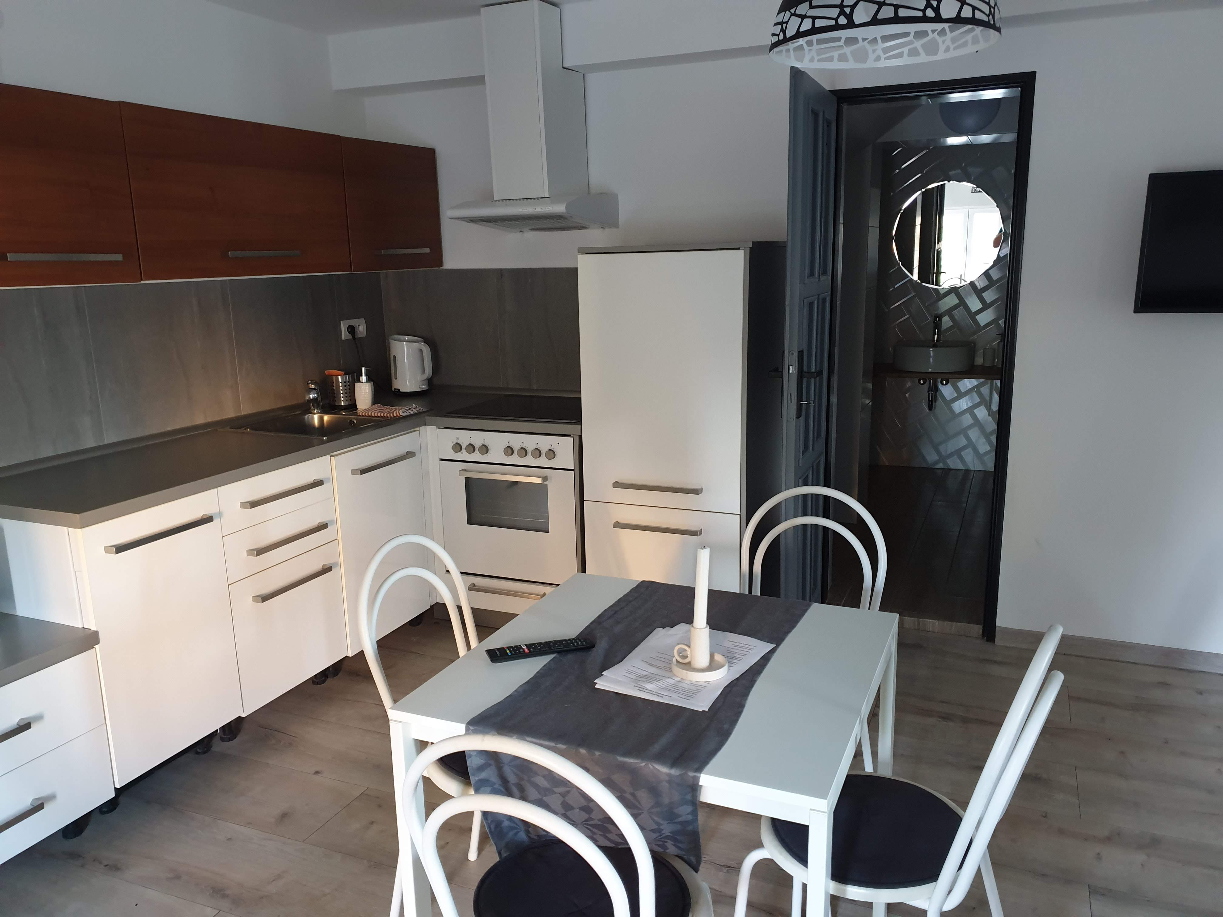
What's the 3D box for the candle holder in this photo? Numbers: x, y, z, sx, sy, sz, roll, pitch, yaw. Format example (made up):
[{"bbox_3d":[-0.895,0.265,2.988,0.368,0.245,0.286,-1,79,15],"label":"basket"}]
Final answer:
[{"bbox_3d":[0.162,0.276,1.692,0.108,0.233,0.108,-1,12,0],"label":"candle holder"}]

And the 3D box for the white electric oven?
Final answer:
[{"bbox_3d":[-0.285,0.196,3.777,0.610,0.700,0.570,4,14,25],"label":"white electric oven"}]

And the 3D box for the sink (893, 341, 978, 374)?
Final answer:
[{"bbox_3d":[2.015,-0.644,5.758,0.485,0.150,0.420,4,14,25],"label":"sink"}]

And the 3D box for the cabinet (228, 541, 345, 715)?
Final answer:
[{"bbox_3d":[-1.278,0.535,3.171,0.540,0.436,0.490,4,14,25],"label":"cabinet"}]

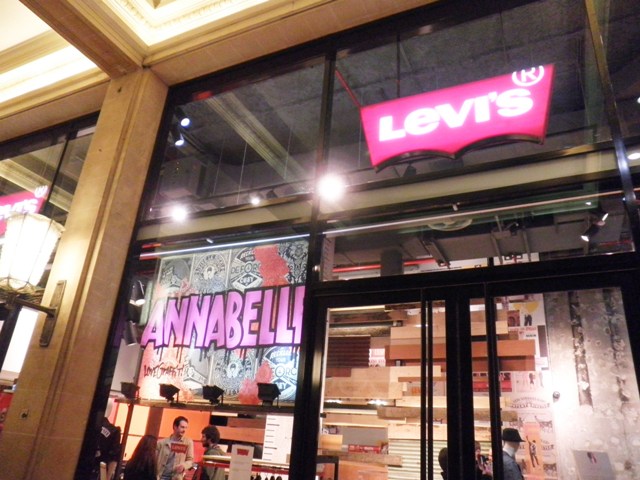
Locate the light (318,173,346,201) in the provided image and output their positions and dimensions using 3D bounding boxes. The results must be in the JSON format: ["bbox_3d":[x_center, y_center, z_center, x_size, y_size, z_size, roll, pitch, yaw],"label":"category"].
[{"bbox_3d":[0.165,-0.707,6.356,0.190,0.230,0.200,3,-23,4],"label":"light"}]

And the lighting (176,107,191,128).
[{"bbox_3d":[-1.733,-1.556,6.104,0.110,0.200,0.170,13,-24,-20],"label":"lighting"}]

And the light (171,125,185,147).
[{"bbox_3d":[-1.783,-1.308,6.015,0.110,0.210,0.150,18,-27,-29],"label":"light"}]

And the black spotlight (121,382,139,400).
[{"bbox_3d":[-1.941,1.544,4.897,0.160,0.160,0.140,2,-23,6],"label":"black spotlight"}]

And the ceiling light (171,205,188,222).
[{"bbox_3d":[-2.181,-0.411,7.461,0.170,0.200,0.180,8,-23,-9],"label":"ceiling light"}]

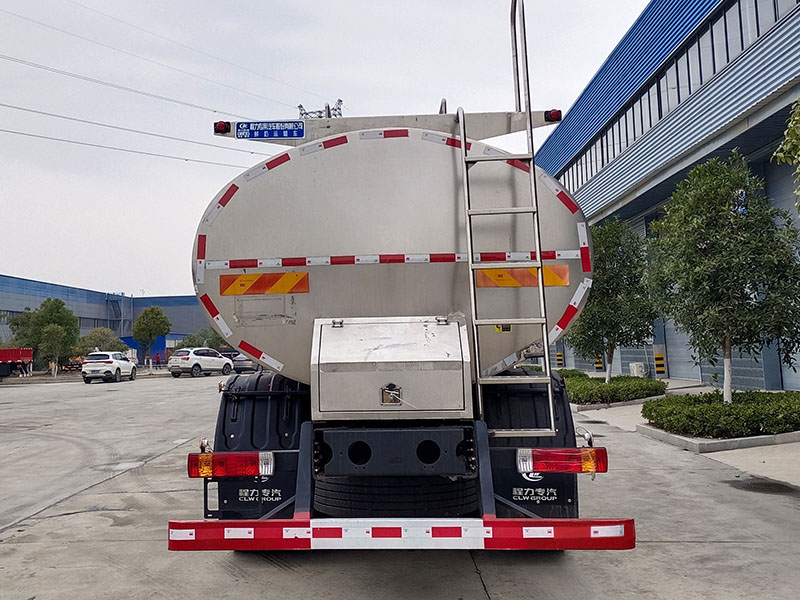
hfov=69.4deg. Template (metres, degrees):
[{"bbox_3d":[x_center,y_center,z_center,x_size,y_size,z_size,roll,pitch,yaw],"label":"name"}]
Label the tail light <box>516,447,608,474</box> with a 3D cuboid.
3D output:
[{"bbox_3d":[0.853,0.845,3.067,0.457,0.125,0.090,-2,-5,2],"label":"tail light"}]

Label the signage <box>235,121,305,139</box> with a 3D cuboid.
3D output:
[{"bbox_3d":[-0.830,-1.088,3.710,0.445,0.117,0.020,-2,-5,2],"label":"signage"}]

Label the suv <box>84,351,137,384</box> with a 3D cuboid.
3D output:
[{"bbox_3d":[-16.659,3.865,33.388,1.840,1.690,4.500,-1,-5,-9],"label":"suv"}]

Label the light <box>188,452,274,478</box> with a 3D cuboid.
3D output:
[{"bbox_3d":[-0.901,0.893,3.144,0.457,0.125,0.090,-2,-5,2],"label":"light"}]

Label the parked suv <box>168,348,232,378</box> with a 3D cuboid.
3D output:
[{"bbox_3d":[-12.684,4.035,37.200,1.840,1.750,4.600,-4,-5,24],"label":"parked suv"}]

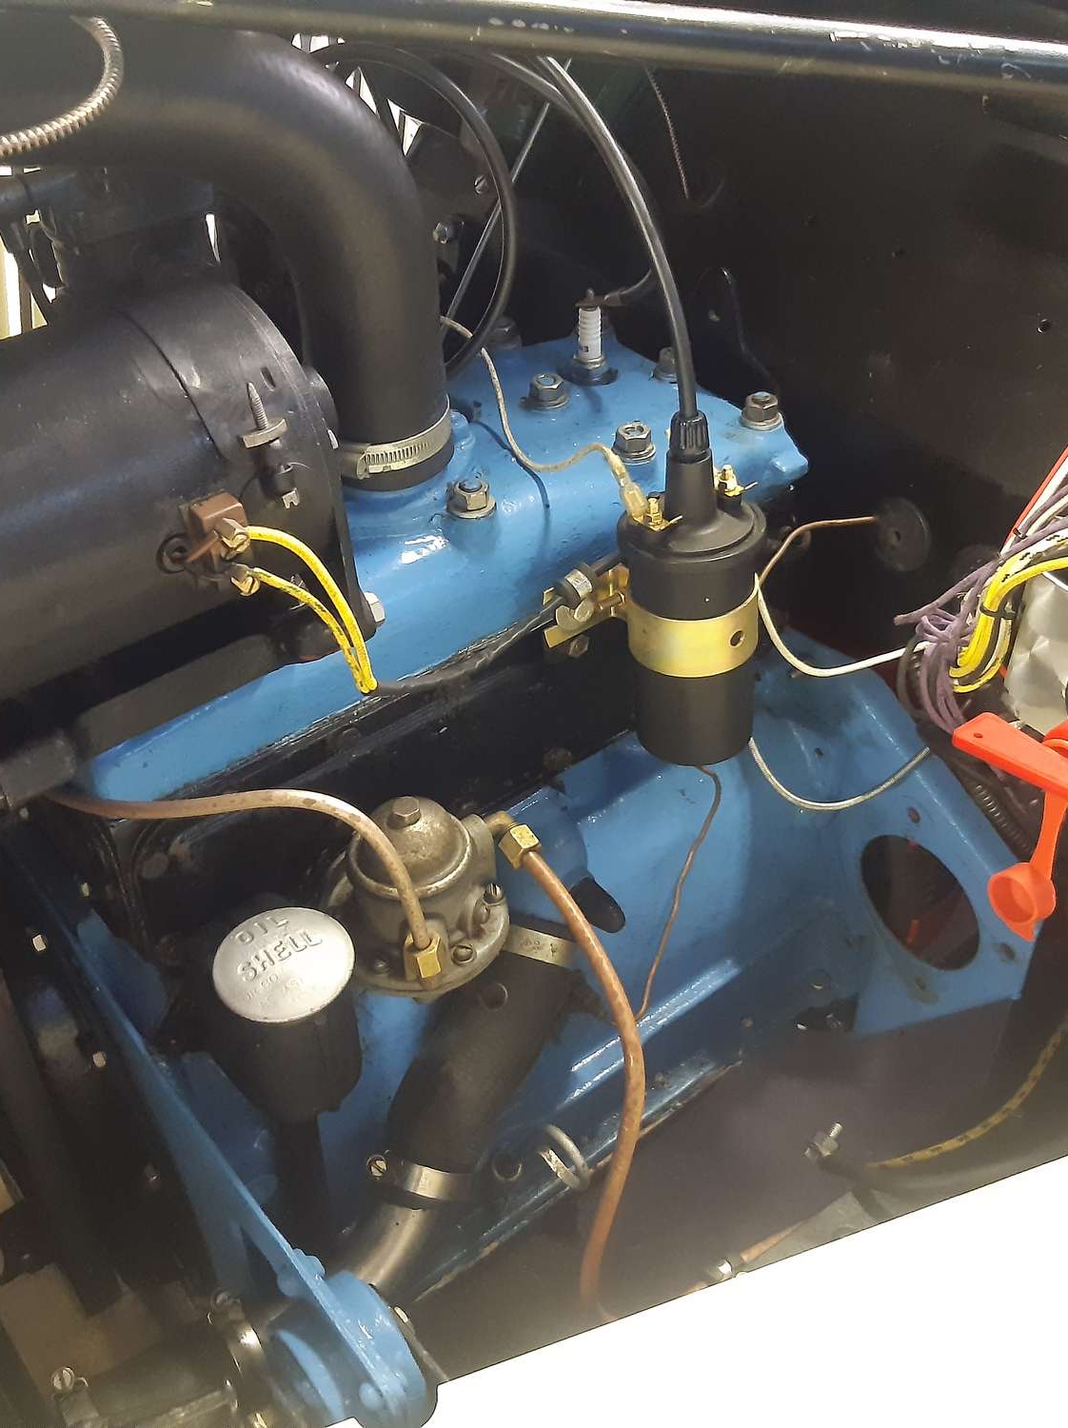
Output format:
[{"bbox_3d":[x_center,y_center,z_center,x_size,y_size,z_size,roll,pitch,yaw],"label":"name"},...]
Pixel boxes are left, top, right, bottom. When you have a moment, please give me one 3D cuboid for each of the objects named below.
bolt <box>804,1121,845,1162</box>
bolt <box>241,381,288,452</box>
[{"bbox_3d":[0.174,0.257,0.860,0.029,0.015,0.014,-45,53,-6],"label":"bolt"},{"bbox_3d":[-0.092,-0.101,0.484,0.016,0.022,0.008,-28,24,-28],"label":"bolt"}]

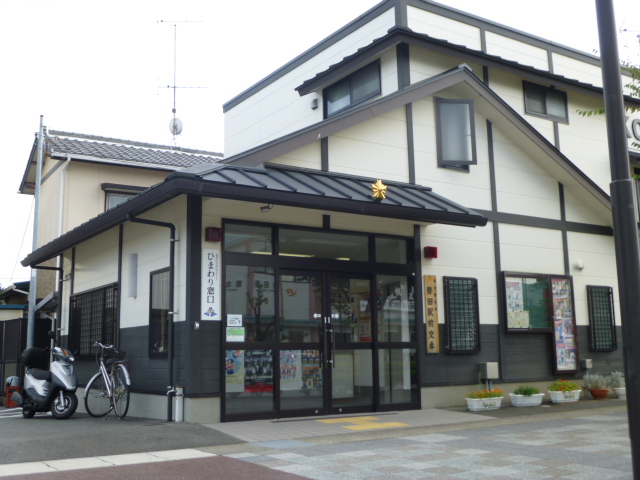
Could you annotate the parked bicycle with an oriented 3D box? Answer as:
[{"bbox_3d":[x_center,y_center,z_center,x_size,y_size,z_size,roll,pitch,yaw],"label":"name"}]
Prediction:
[{"bbox_3d":[-2.948,1.978,10.195,0.609,1.086,1.776,5,-11,-33],"label":"parked bicycle"}]

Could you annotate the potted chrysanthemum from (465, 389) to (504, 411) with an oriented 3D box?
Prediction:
[{"bbox_3d":[2.419,2.356,10.578,0.609,0.294,0.233,5,-11,-33],"label":"potted chrysanthemum"}]

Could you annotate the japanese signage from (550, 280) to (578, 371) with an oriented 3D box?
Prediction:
[{"bbox_3d":[4.380,1.525,13.020,0.623,1.726,0.080,5,-11,-33],"label":"japanese signage"}]

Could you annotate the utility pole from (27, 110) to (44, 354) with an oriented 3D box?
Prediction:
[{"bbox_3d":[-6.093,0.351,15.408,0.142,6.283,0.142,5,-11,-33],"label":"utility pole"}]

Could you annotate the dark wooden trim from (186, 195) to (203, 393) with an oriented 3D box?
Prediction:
[{"bbox_3d":[-1.629,0.679,9.323,0.147,2.558,0.167,5,-11,-33],"label":"dark wooden trim"}]

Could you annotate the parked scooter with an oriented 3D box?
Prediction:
[{"bbox_3d":[-4.089,2.046,10.796,0.690,1.238,1.797,8,-13,-44],"label":"parked scooter"}]

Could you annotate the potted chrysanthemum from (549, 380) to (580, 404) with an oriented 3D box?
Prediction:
[{"bbox_3d":[4.209,2.599,12.404,0.600,0.380,0.270,5,-11,-33],"label":"potted chrysanthemum"}]

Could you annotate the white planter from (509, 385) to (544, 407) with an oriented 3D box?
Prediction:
[{"bbox_3d":[3.259,2.468,11.323,0.609,0.284,0.233,5,-11,-33],"label":"white planter"}]

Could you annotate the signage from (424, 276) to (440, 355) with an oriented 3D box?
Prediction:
[{"bbox_3d":[1.746,1.167,11.326,0.235,1.211,0.035,5,-11,-33],"label":"signage"}]

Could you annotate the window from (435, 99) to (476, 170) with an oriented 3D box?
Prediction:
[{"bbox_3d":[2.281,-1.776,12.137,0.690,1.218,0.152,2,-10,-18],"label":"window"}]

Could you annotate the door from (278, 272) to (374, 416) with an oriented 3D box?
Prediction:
[{"bbox_3d":[0.118,1.456,10.233,1.602,2.005,0.080,5,-11,-33],"label":"door"}]

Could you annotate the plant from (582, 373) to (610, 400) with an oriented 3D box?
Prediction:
[{"bbox_3d":[4.958,2.647,12.963,0.420,0.450,0.390,5,-11,-33],"label":"plant"}]

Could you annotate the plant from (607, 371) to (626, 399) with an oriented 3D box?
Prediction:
[{"bbox_3d":[5.313,2.559,12.726,0.355,0.467,0.355,5,-11,-33],"label":"plant"}]

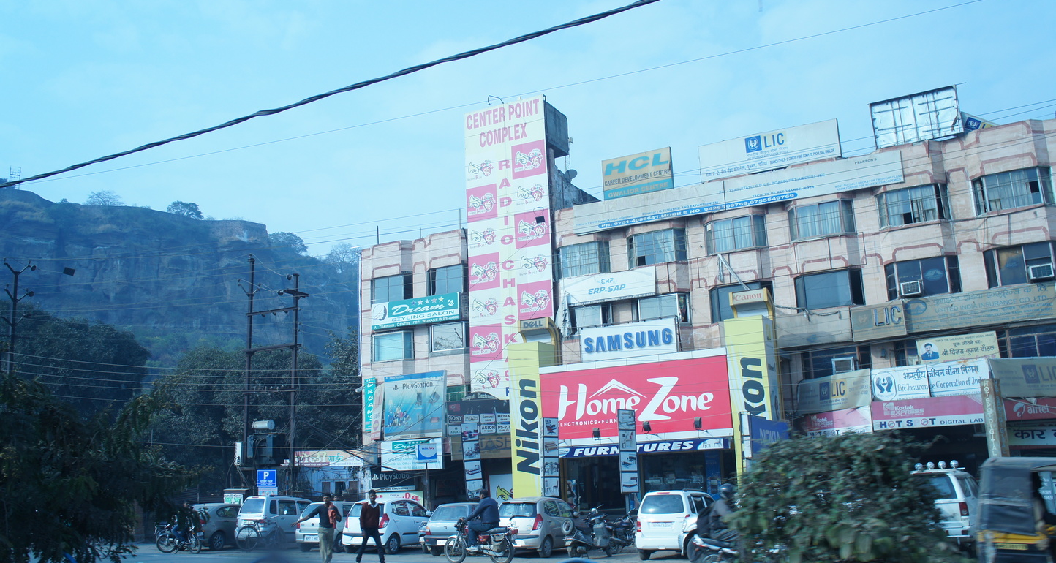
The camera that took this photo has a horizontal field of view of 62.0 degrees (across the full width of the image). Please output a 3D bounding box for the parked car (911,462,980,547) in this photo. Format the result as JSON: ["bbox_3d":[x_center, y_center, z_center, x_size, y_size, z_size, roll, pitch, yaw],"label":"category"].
[{"bbox_3d":[10.514,5.614,22.436,1.740,2.080,4.500,-11,-16,32],"label":"parked car"}]

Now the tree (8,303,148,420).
[{"bbox_3d":[-26.179,7.308,51.237,9.500,13.000,9.500,-1,-13,0],"label":"tree"}]

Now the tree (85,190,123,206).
[{"bbox_3d":[-135.179,-26.274,280.000,12.000,6.000,11.000,-2,-13,0],"label":"tree"}]

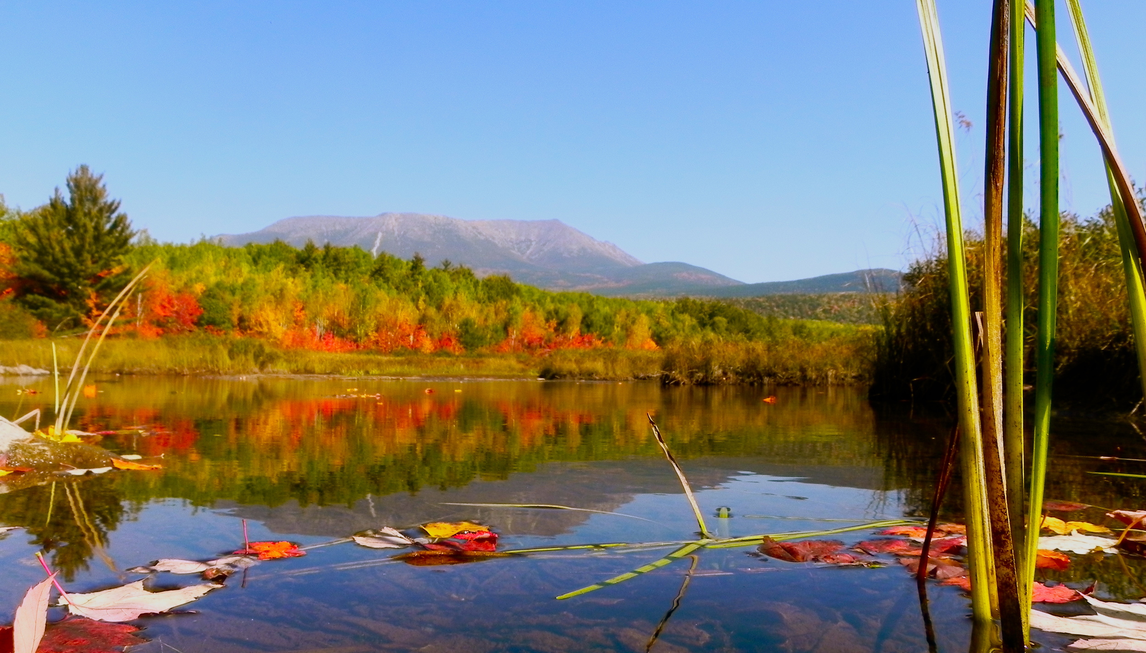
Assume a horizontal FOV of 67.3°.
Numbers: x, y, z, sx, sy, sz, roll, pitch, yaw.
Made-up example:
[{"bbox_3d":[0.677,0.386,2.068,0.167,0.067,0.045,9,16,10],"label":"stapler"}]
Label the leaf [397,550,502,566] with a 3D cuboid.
[{"bbox_3d":[-0.093,0.176,0.663,0.084,0.008,0.053,0,-3,0],"label":"leaf"}]

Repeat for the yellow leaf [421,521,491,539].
[{"bbox_3d":[-0.105,0.176,0.755,0.062,0.011,0.059,0,-3,0],"label":"yellow leaf"}]

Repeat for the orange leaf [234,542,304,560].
[{"bbox_3d":[-0.242,0.174,0.681,0.059,0.008,0.064,0,-3,0],"label":"orange leaf"}]

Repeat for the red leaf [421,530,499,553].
[{"bbox_3d":[-0.093,0.174,0.716,0.062,0.014,0.064,0,-3,0],"label":"red leaf"}]

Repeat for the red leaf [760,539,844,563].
[{"bbox_3d":[0.184,0.175,0.688,0.076,0.011,0.073,0,-3,0],"label":"red leaf"}]

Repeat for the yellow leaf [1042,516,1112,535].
[{"bbox_3d":[0.467,0.182,0.803,0.073,0.014,0.067,0,-3,0],"label":"yellow leaf"}]

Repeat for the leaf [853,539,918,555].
[{"bbox_3d":[0.255,0.177,0.705,0.053,0.011,0.059,0,-3,0],"label":"leaf"}]

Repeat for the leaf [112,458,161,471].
[{"bbox_3d":[-0.650,0.200,1.262,0.077,0.015,0.059,0,-3,0],"label":"leaf"}]

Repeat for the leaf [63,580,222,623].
[{"bbox_3d":[-0.274,0.165,0.537,0.084,0.010,0.087,-1,-3,19],"label":"leaf"}]

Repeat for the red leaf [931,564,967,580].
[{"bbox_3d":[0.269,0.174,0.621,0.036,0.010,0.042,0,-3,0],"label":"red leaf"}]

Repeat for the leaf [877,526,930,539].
[{"bbox_3d":[0.303,0.182,0.768,0.059,0.010,0.056,0,-3,0],"label":"leaf"}]

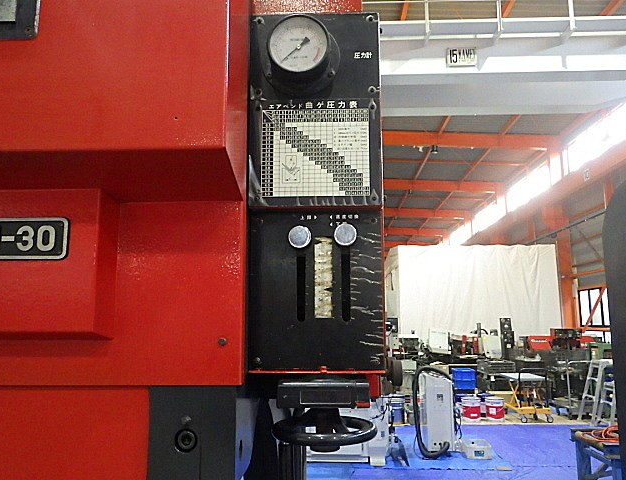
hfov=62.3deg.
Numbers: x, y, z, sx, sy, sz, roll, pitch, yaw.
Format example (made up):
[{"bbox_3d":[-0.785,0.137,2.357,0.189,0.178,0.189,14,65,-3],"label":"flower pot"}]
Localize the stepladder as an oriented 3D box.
[{"bbox_3d":[4.543,2.380,8.124,0.660,0.940,0.530,-1,-9,6],"label":"stepladder"}]

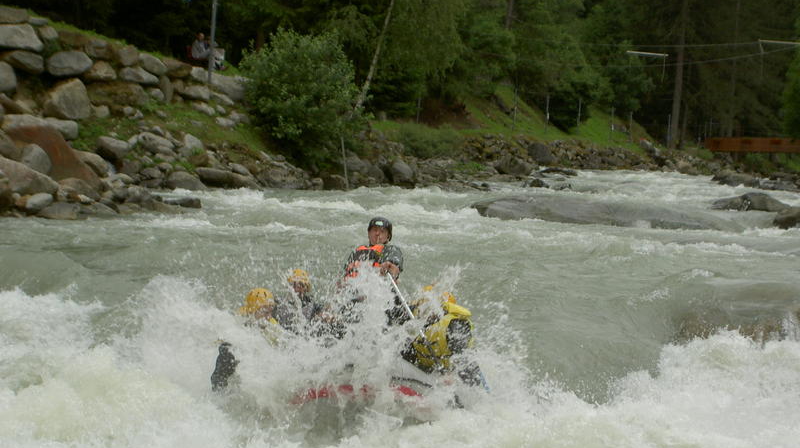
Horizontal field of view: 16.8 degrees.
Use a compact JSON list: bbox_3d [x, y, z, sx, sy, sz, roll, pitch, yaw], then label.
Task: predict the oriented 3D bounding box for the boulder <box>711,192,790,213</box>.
[{"bbox_3d":[8.166,-0.489,63.000,1.750,0.480,1.200,3,1,0],"label":"boulder"}]

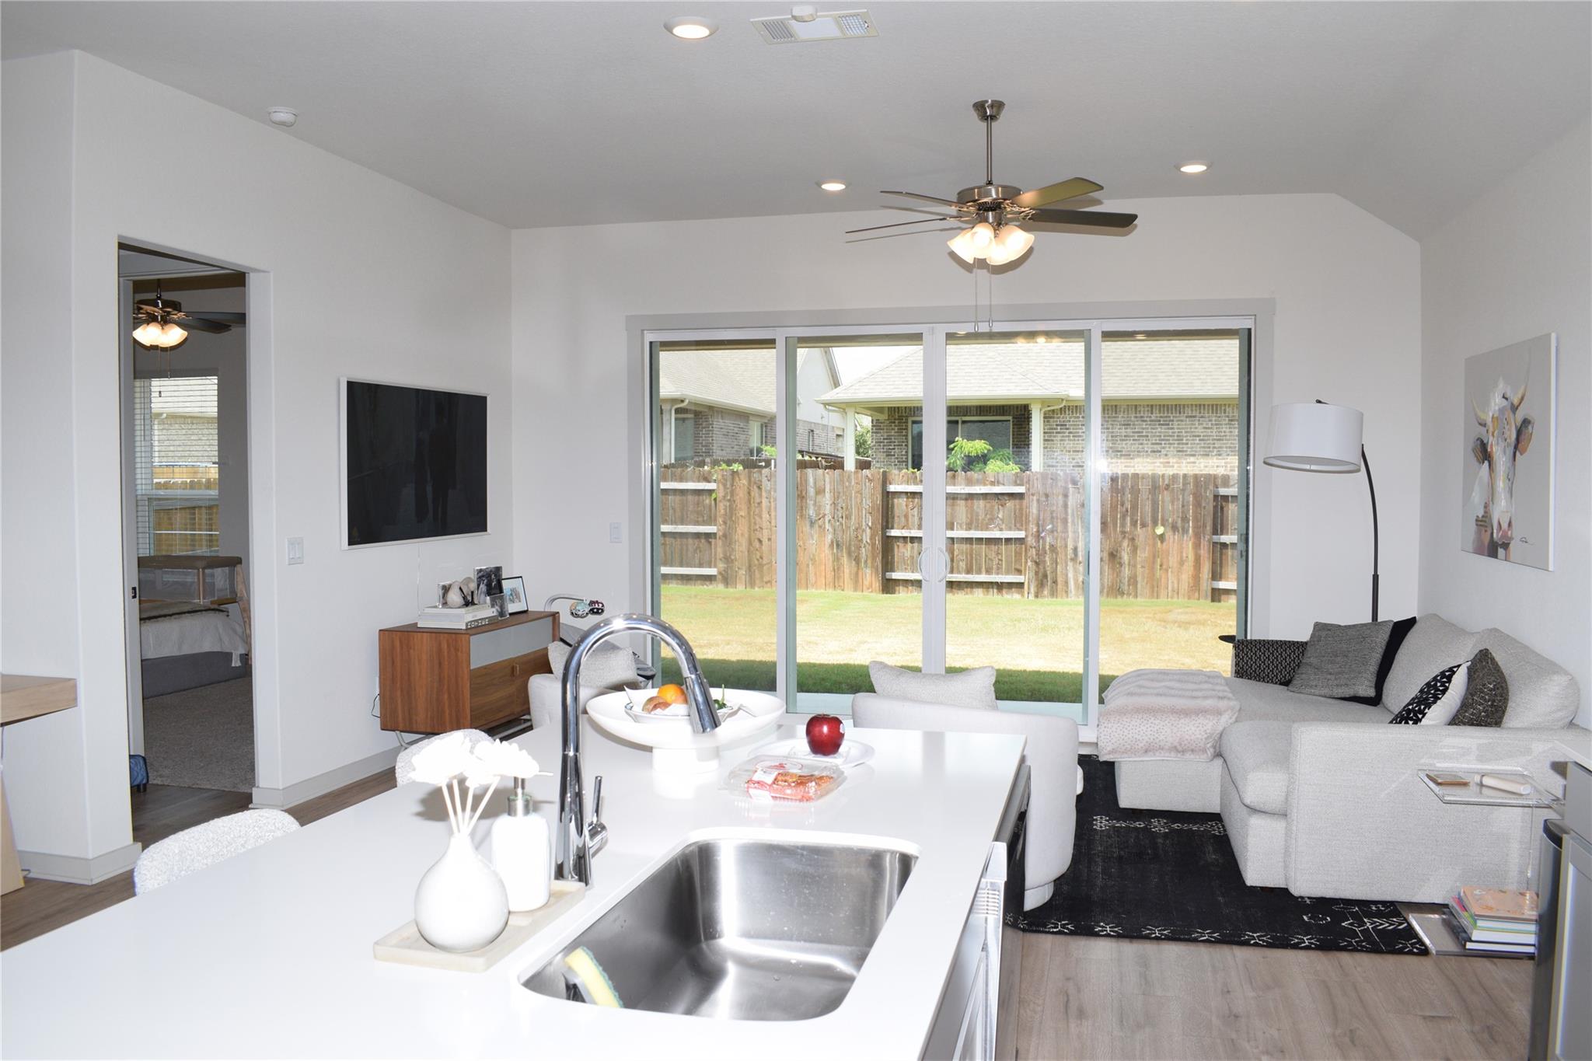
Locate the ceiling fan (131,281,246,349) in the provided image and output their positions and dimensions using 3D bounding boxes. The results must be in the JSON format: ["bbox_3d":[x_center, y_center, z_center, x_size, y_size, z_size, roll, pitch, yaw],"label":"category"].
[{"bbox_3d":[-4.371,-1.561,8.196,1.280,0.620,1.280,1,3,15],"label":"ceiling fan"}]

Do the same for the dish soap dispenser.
[{"bbox_3d":[-0.396,0.444,1.726,0.092,0.190,0.087,1,3,15],"label":"dish soap dispenser"}]

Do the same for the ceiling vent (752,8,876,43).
[{"bbox_3d":[0.070,-1.722,4.114,0.400,0.020,0.238,1,3,15],"label":"ceiling vent"}]

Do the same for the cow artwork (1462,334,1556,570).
[{"bbox_3d":[2.808,-0.302,4.734,0.027,0.845,1.060,1,3,15],"label":"cow artwork"}]

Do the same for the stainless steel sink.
[{"bbox_3d":[-0.066,0.675,1.762,0.430,0.220,0.720,1,3,15],"label":"stainless steel sink"}]

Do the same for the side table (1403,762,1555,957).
[{"bbox_3d":[2.299,1.103,3.982,0.380,0.540,0.365,1,3,15],"label":"side table"}]

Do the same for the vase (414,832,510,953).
[{"bbox_3d":[-0.458,0.497,1.643,0.126,0.150,0.126,1,3,15],"label":"vase"}]

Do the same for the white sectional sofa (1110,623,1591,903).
[{"bbox_3d":[2.259,0.877,5.362,1.580,0.925,2.050,1,3,15],"label":"white sectional sofa"}]

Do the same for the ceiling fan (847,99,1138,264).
[{"bbox_3d":[0.792,-1.412,4.902,1.270,0.650,1.230,1,3,10],"label":"ceiling fan"}]

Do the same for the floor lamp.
[{"bbox_3d":[2.768,0.318,6.186,0.670,1.972,0.430,1,3,15],"label":"floor lamp"}]

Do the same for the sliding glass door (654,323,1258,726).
[{"bbox_3d":[0.783,-0.027,7.031,3.530,2.362,0.130,1,3,15],"label":"sliding glass door"}]

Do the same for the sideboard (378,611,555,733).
[{"bbox_3d":[-1.791,0.877,6.718,0.500,0.738,1.055,1,3,15],"label":"sideboard"}]

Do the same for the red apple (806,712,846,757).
[{"bbox_3d":[0.065,0.457,2.660,0.085,0.085,0.085,0,3,0],"label":"red apple"}]

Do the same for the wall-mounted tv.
[{"bbox_3d":[-2.055,-0.366,6.633,0.040,0.844,1.420,1,3,15],"label":"wall-mounted tv"}]

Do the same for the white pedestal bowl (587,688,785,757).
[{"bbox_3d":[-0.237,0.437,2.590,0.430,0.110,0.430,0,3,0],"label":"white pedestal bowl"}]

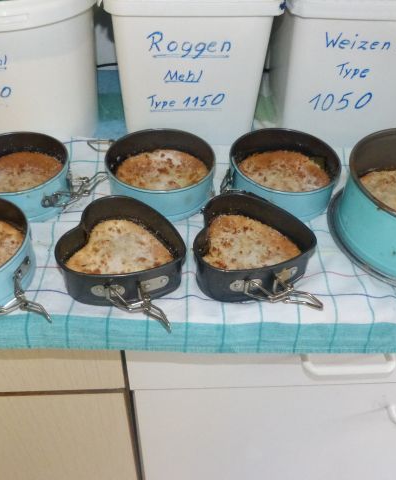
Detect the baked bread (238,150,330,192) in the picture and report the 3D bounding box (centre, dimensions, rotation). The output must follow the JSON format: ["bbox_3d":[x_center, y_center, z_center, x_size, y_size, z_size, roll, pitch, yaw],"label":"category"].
[{"bbox_3d":[0.099,-0.073,0.554,0.108,0.022,0.108,4,44,0],"label":"baked bread"}]

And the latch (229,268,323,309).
[{"bbox_3d":[0.071,0.052,0.424,0.071,0.020,0.048,-13,47,-16],"label":"latch"}]

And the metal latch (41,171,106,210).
[{"bbox_3d":[-0.138,-0.058,0.521,0.043,0.020,0.073,14,45,11],"label":"metal latch"}]

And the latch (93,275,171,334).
[{"bbox_3d":[-0.056,0.060,0.408,0.071,0.021,0.057,-10,46,-13],"label":"latch"}]

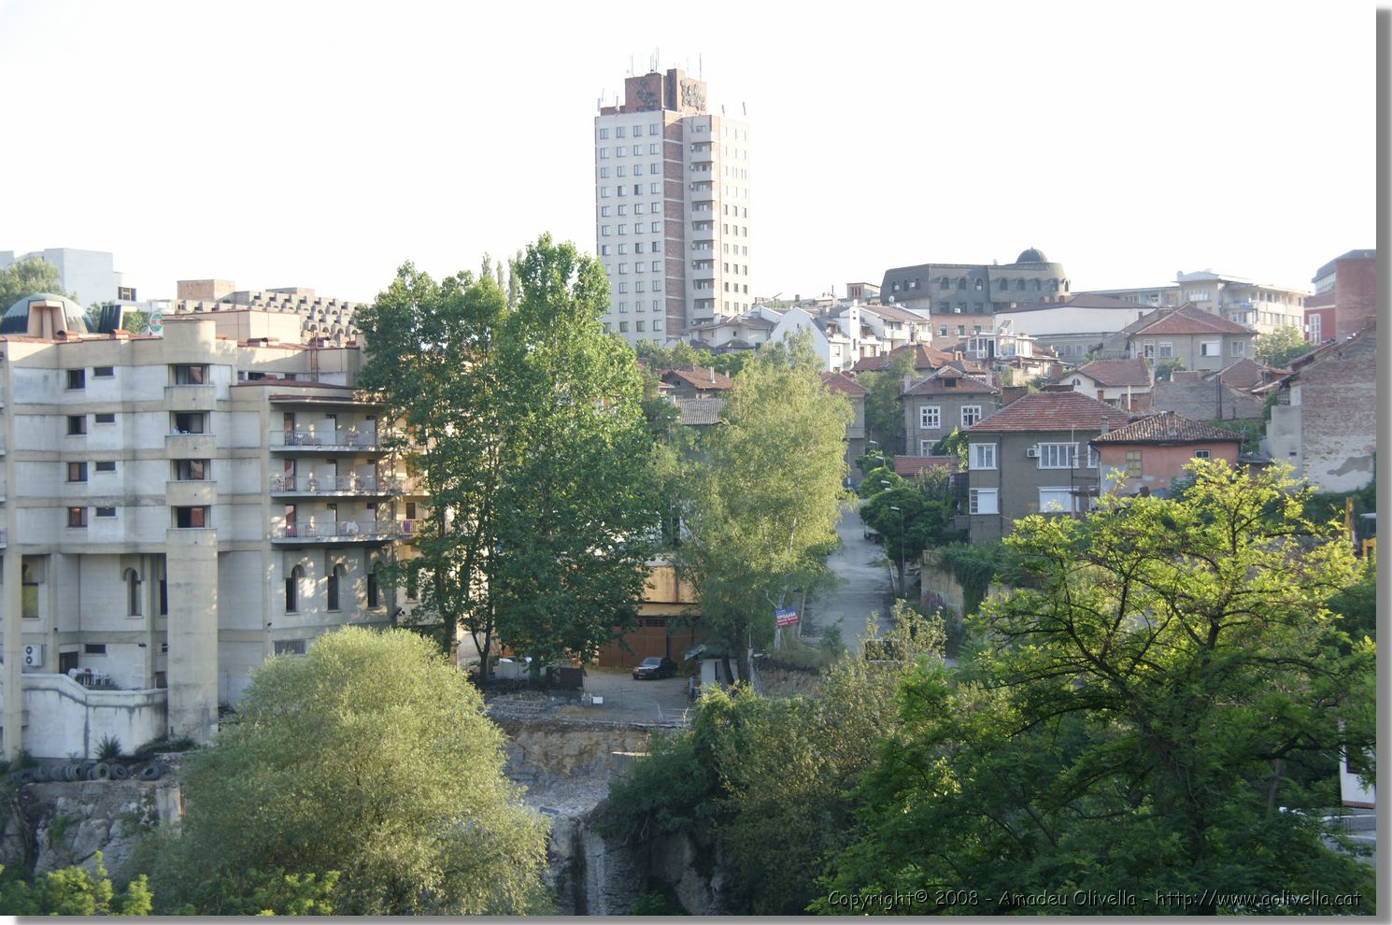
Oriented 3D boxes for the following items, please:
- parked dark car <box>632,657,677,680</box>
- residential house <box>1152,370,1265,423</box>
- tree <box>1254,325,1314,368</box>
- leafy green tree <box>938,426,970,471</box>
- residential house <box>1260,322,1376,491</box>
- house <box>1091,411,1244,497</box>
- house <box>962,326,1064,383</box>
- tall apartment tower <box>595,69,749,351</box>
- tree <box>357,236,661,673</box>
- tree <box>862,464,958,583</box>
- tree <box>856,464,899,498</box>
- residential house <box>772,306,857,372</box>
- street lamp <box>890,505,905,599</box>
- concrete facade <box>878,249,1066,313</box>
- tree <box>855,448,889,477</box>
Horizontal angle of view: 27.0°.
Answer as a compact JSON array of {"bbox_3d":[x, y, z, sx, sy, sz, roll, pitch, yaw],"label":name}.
[{"bbox_3d":[-2.783,14.170,199.500,1.720,1.430,4.200,-1,-1,20],"label":"parked dark car"},{"bbox_3d":[44.190,-5.580,250.000,9.600,4.810,8.000,-1,-1,0],"label":"residential house"},{"bbox_3d":[56.982,-10.568,281.000,5.800,5.400,5.400,-1,-1,6],"label":"tree"},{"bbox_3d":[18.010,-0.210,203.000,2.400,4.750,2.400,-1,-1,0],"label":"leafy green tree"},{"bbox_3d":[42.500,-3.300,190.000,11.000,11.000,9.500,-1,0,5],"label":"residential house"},{"bbox_3d":[30.213,-0.225,186.000,9.400,6.100,8.200,-1,-1,6],"label":"house"},{"bbox_3d":[36.480,-11.903,335.000,9.600,7.600,8.000,0,-1,-24],"label":"house"},{"bbox_3d":[-3.387,-36.948,434.000,17.000,43.500,17.200,-1,-1,30],"label":"tall apartment tower"},{"bbox_3d":[-12.260,-0.370,191.000,20.000,29.030,15.000,-1,-1,0],"label":"tree"},{"bbox_3d":[15.230,5.110,209.000,6.800,8.910,6.400,-1,-1,0],"label":"tree"},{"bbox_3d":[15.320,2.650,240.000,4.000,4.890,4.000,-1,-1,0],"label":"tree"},{"bbox_3d":[14.300,-14.400,350.000,7.800,8.500,7.300,-1,0,30],"label":"residential house"},{"bbox_3d":[13.620,6.010,196.000,0.950,6.360,0.250,-1,0,3],"label":"street lamp"},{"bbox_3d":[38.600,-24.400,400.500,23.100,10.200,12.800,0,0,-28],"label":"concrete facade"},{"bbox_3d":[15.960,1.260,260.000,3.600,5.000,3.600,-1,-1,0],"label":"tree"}]

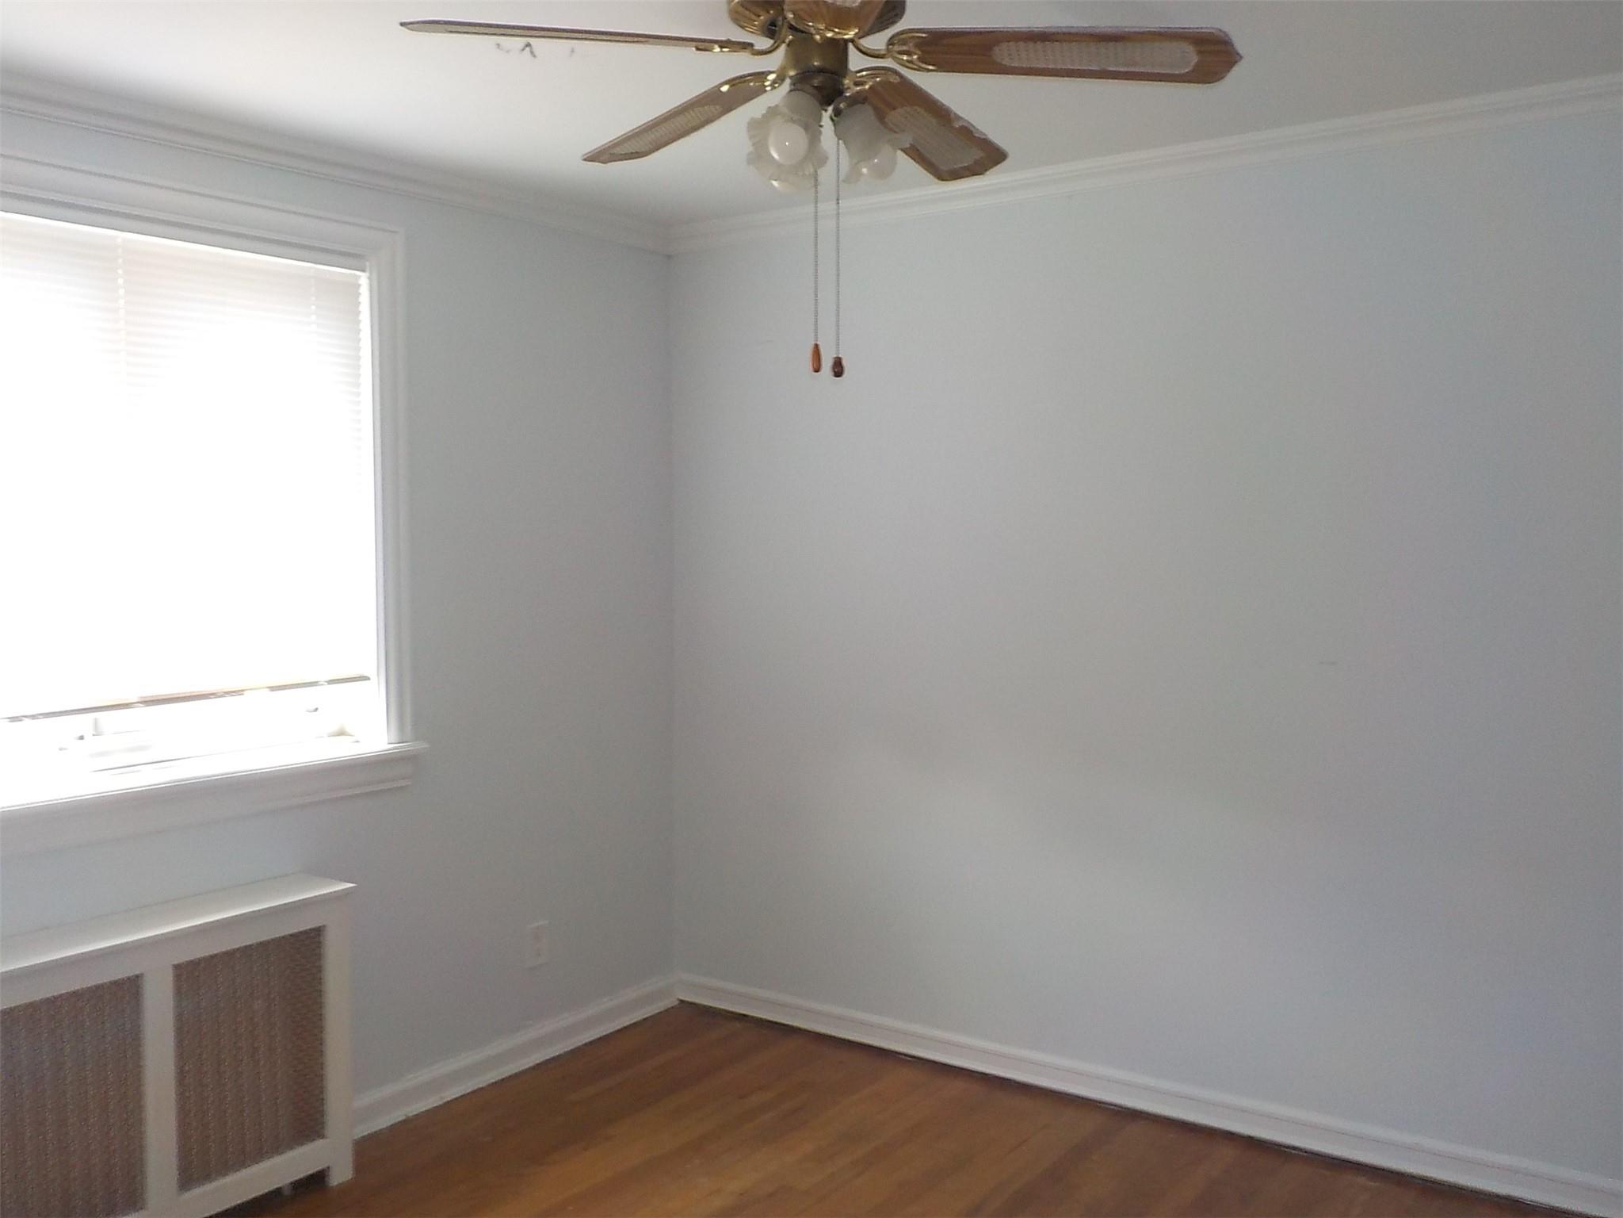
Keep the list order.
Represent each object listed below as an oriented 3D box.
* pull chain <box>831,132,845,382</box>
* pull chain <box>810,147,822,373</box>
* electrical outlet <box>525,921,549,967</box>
[{"bbox_3d":[0.038,-0.508,2.021,0.017,0.351,0.017,0,3,0],"label":"pull chain"},{"bbox_3d":[0.007,-0.501,2.022,0.016,0.324,0.016,0,3,0],"label":"pull chain"},{"bbox_3d":[-0.774,0.952,3.984,0.009,0.116,0.072,2,4,35],"label":"electrical outlet"}]

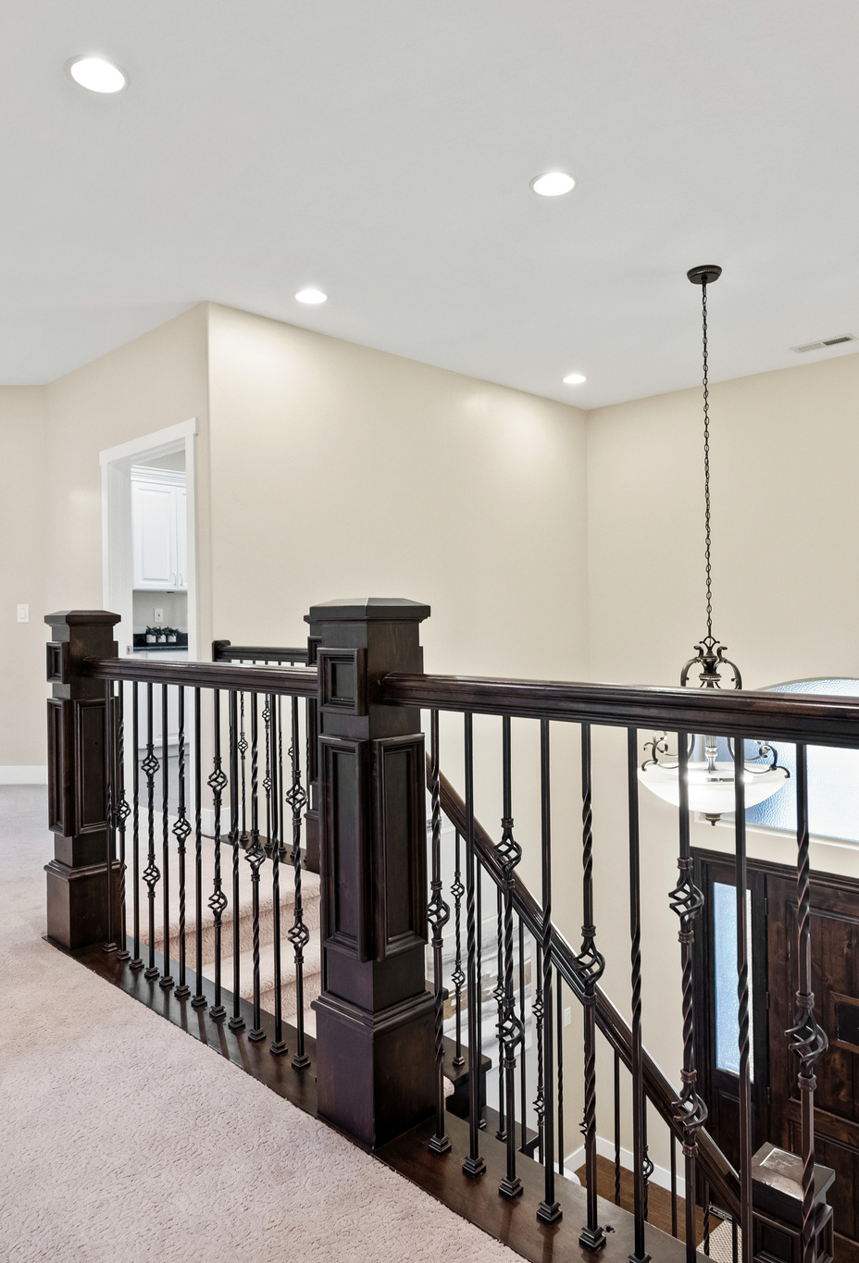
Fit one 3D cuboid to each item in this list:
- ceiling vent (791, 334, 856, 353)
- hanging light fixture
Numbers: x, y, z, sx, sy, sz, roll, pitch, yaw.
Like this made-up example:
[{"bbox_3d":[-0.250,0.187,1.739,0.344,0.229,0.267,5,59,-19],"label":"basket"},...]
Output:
[{"bbox_3d":[2.396,-1.744,5.114,0.355,0.020,0.143,0,1,45],"label":"ceiling vent"},{"bbox_3d":[1.339,-0.390,4.023,0.700,2.637,0.700,0,1,45],"label":"hanging light fixture"}]

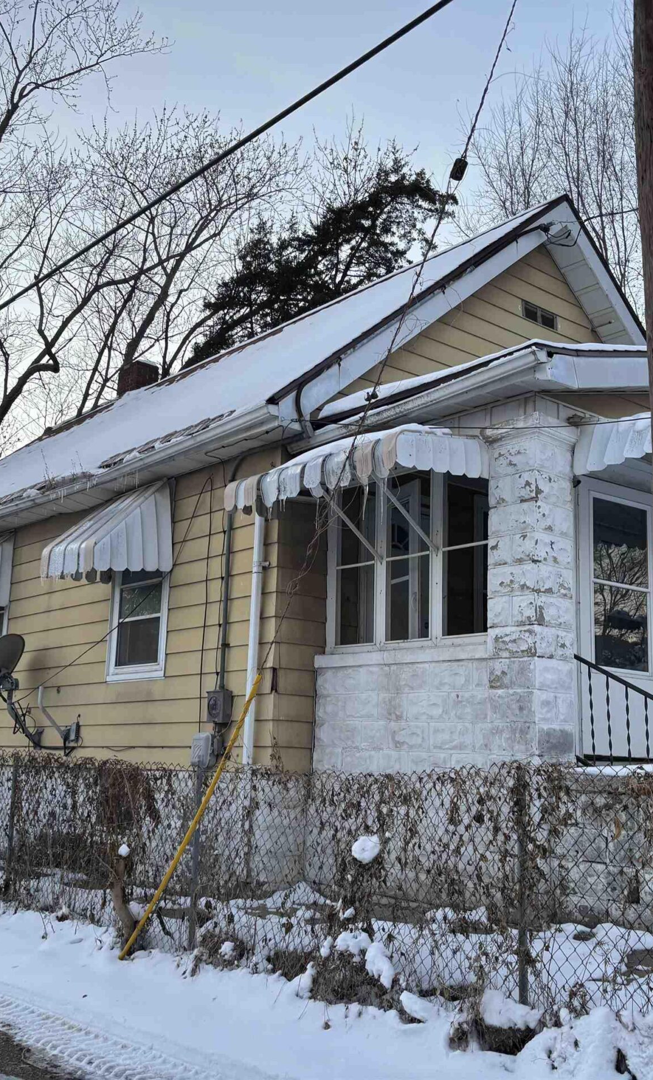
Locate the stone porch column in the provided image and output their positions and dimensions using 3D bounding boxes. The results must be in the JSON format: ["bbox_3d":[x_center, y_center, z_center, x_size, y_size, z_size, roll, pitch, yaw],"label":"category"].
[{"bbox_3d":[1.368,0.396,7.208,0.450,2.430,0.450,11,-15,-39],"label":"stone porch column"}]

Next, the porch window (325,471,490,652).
[{"bbox_3d":[0.624,0.129,8.210,0.121,1.374,1.889,11,-15,-39],"label":"porch window"}]

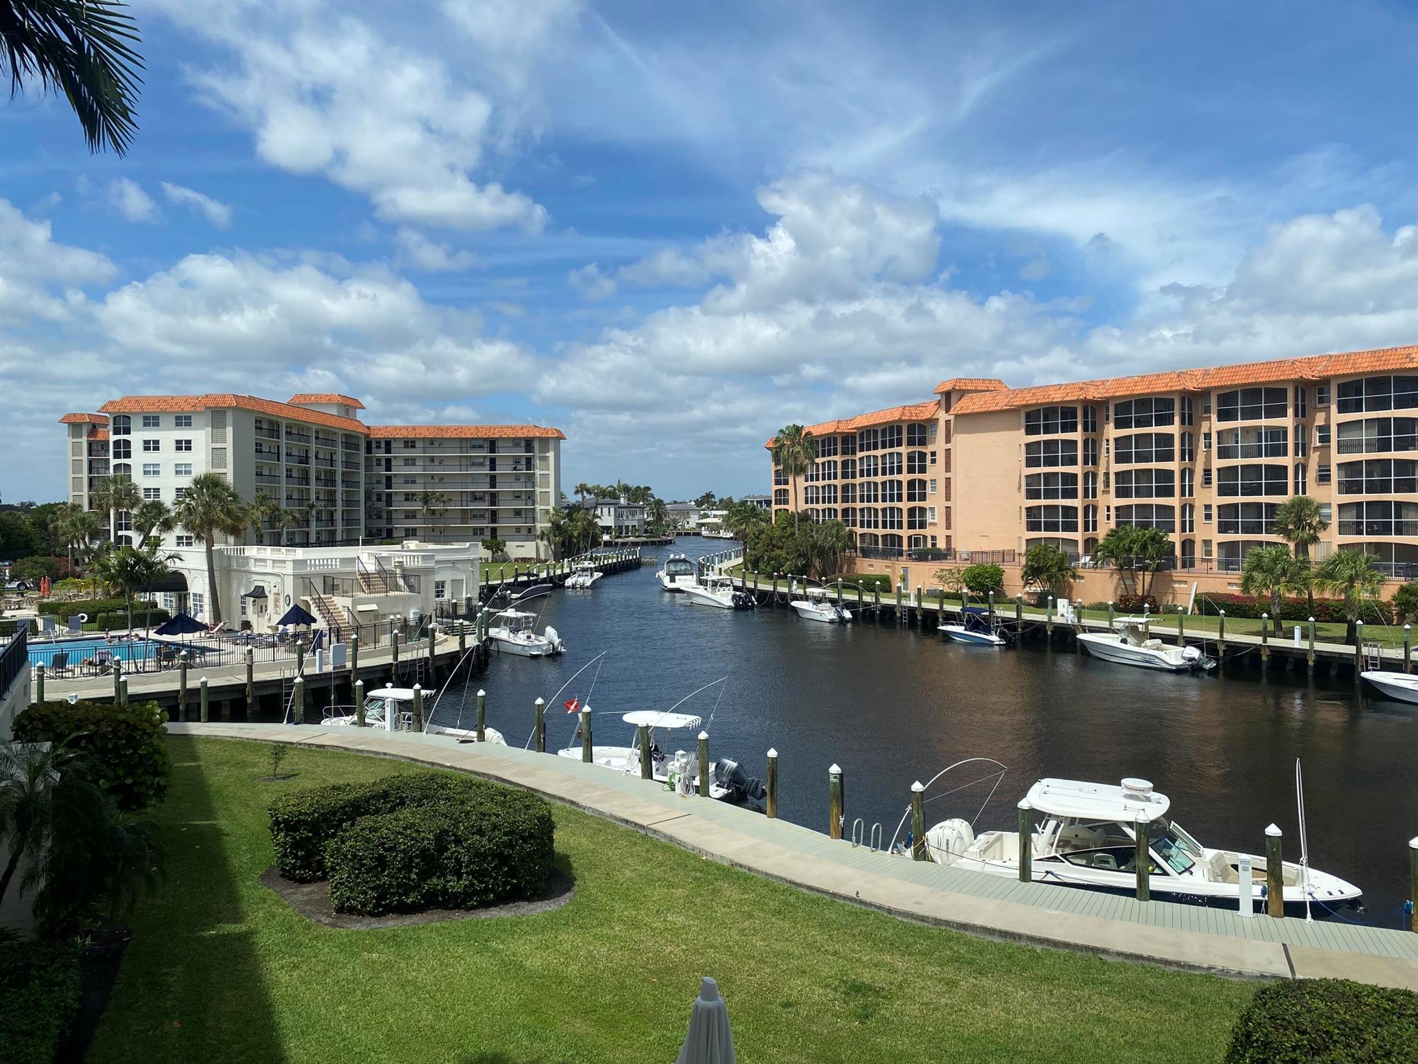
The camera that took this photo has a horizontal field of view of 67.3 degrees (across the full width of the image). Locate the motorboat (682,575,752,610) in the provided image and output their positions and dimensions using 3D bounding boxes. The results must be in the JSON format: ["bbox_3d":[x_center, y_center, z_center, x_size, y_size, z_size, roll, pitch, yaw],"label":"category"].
[{"bbox_3d":[0.459,5.541,101.467,3.200,2.900,11.300,-1,1,-31],"label":"motorboat"}]

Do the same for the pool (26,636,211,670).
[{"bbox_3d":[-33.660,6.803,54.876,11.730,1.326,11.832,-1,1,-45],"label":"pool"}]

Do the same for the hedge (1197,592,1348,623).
[{"bbox_3d":[37.130,4.928,69.337,1.400,1.420,9.900,-1,2,-44],"label":"hedge"}]

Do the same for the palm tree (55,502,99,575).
[{"bbox_3d":[-71.422,0.844,120.360,4.692,8.364,4.692,-1,1,-31],"label":"palm tree"}]

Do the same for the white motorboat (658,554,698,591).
[{"bbox_3d":[-3.850,4.487,119.600,3.800,4.100,11.500,0,1,-8],"label":"white motorboat"}]

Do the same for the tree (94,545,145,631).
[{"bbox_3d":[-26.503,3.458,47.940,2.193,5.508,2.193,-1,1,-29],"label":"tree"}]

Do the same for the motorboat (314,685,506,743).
[{"bbox_3d":[-10.702,6.904,38.435,8.100,2.700,2.550,0,1,23],"label":"motorboat"}]

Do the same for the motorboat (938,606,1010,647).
[{"bbox_3d":[17.637,6.320,70.928,2.150,2.250,6.000,-1,1,-36],"label":"motorboat"}]

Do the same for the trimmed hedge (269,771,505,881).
[{"bbox_3d":[-6.856,6.292,23.271,4.800,1.330,1.950,-1,1,-35],"label":"trimmed hedge"}]

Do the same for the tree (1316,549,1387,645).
[{"bbox_3d":[33.840,3.408,56.178,3.300,5.000,3.300,0,1,31],"label":"tree"}]

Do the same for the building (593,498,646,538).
[{"bbox_3d":[-25.000,-3.110,292.000,13.000,10.200,12.000,-1,2,-45],"label":"building"}]

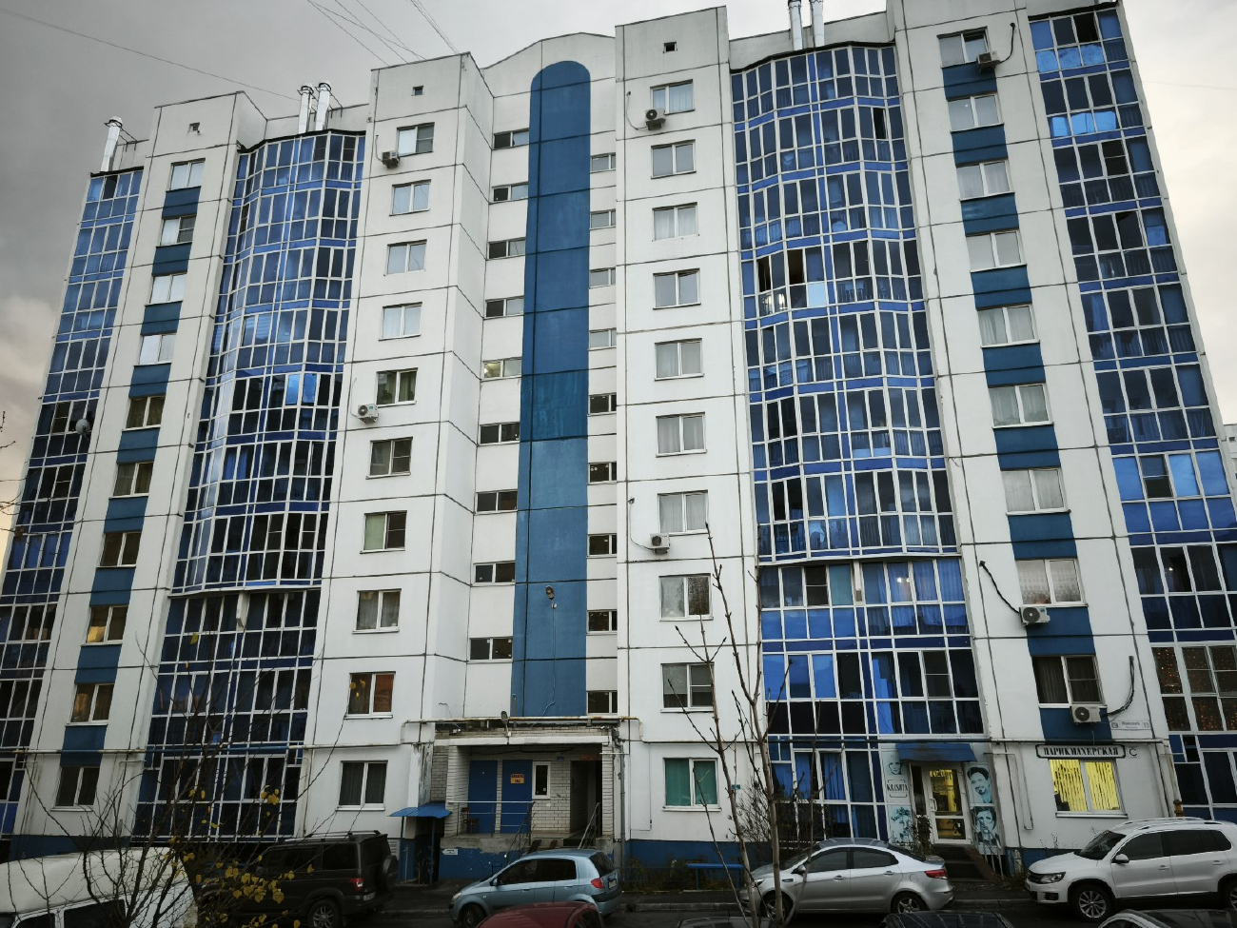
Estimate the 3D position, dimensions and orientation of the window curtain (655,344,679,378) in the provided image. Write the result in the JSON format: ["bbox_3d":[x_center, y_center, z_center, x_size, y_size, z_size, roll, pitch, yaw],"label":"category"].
[{"bbox_3d":[1.740,-3.689,29.260,0.810,1.324,0.100,-4,-18,12],"label":"window curtain"}]

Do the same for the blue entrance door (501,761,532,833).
[{"bbox_3d":[-3.276,10.706,26.526,1.034,2.190,0.080,-4,-18,12],"label":"blue entrance door"}]

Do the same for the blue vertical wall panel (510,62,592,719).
[{"bbox_3d":[-2.564,-4.630,33.319,2.820,28.920,0.150,-4,-18,12],"label":"blue vertical wall panel"}]

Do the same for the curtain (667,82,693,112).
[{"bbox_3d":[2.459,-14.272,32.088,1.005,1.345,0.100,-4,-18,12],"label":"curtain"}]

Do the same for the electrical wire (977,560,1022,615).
[{"bbox_3d":[11.213,3.608,24.175,0.938,1.586,0.150,-4,-18,12],"label":"electrical wire"}]

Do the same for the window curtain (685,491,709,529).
[{"bbox_3d":[2.605,1.585,27.519,0.800,1.300,0.100,-4,-17,12],"label":"window curtain"}]

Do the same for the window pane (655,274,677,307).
[{"bbox_3d":[1.749,-6.341,30.185,0.780,1.330,0.040,-4,-18,12],"label":"window pane"}]

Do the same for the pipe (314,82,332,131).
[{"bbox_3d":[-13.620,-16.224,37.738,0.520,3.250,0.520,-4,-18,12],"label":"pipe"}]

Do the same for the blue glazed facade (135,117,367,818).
[{"bbox_3d":[-13.773,-0.907,32.108,6.450,28.250,1.000,-4,-18,12],"label":"blue glazed facade"}]

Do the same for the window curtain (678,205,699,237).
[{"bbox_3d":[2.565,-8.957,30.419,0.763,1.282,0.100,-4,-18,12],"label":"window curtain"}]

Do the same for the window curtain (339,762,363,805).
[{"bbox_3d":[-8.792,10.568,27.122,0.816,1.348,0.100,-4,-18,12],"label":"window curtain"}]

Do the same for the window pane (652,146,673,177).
[{"bbox_3d":[1.710,-11.697,31.851,0.780,1.330,0.040,-4,-18,12],"label":"window pane"}]

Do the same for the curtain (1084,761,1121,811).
[{"bbox_3d":[13.324,8.847,22.594,0.673,1.252,0.100,-4,-18,12],"label":"curtain"}]

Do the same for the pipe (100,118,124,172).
[{"bbox_3d":[-24.267,-15.169,39.280,0.500,3.100,0.500,-4,-17,12],"label":"pipe"}]

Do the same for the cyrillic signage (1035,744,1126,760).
[{"bbox_3d":[12.764,7.946,22.698,2.236,0.365,0.060,-4,-18,12],"label":"cyrillic signage"}]

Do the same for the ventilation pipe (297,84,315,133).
[{"bbox_3d":[-14.238,-15.864,37.134,0.480,3.100,0.480,-4,-17,12],"label":"ventilation pipe"}]

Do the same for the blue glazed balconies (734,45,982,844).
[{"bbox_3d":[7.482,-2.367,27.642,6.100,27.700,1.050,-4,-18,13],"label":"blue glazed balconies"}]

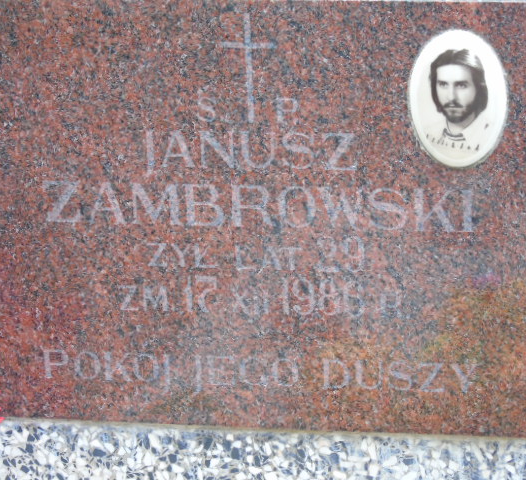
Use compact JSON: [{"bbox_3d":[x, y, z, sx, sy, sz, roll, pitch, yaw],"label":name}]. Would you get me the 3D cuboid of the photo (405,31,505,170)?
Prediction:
[{"bbox_3d":[0.172,-0.125,3.034,0.089,0.125,0.010,2,16,12],"label":"photo"}]

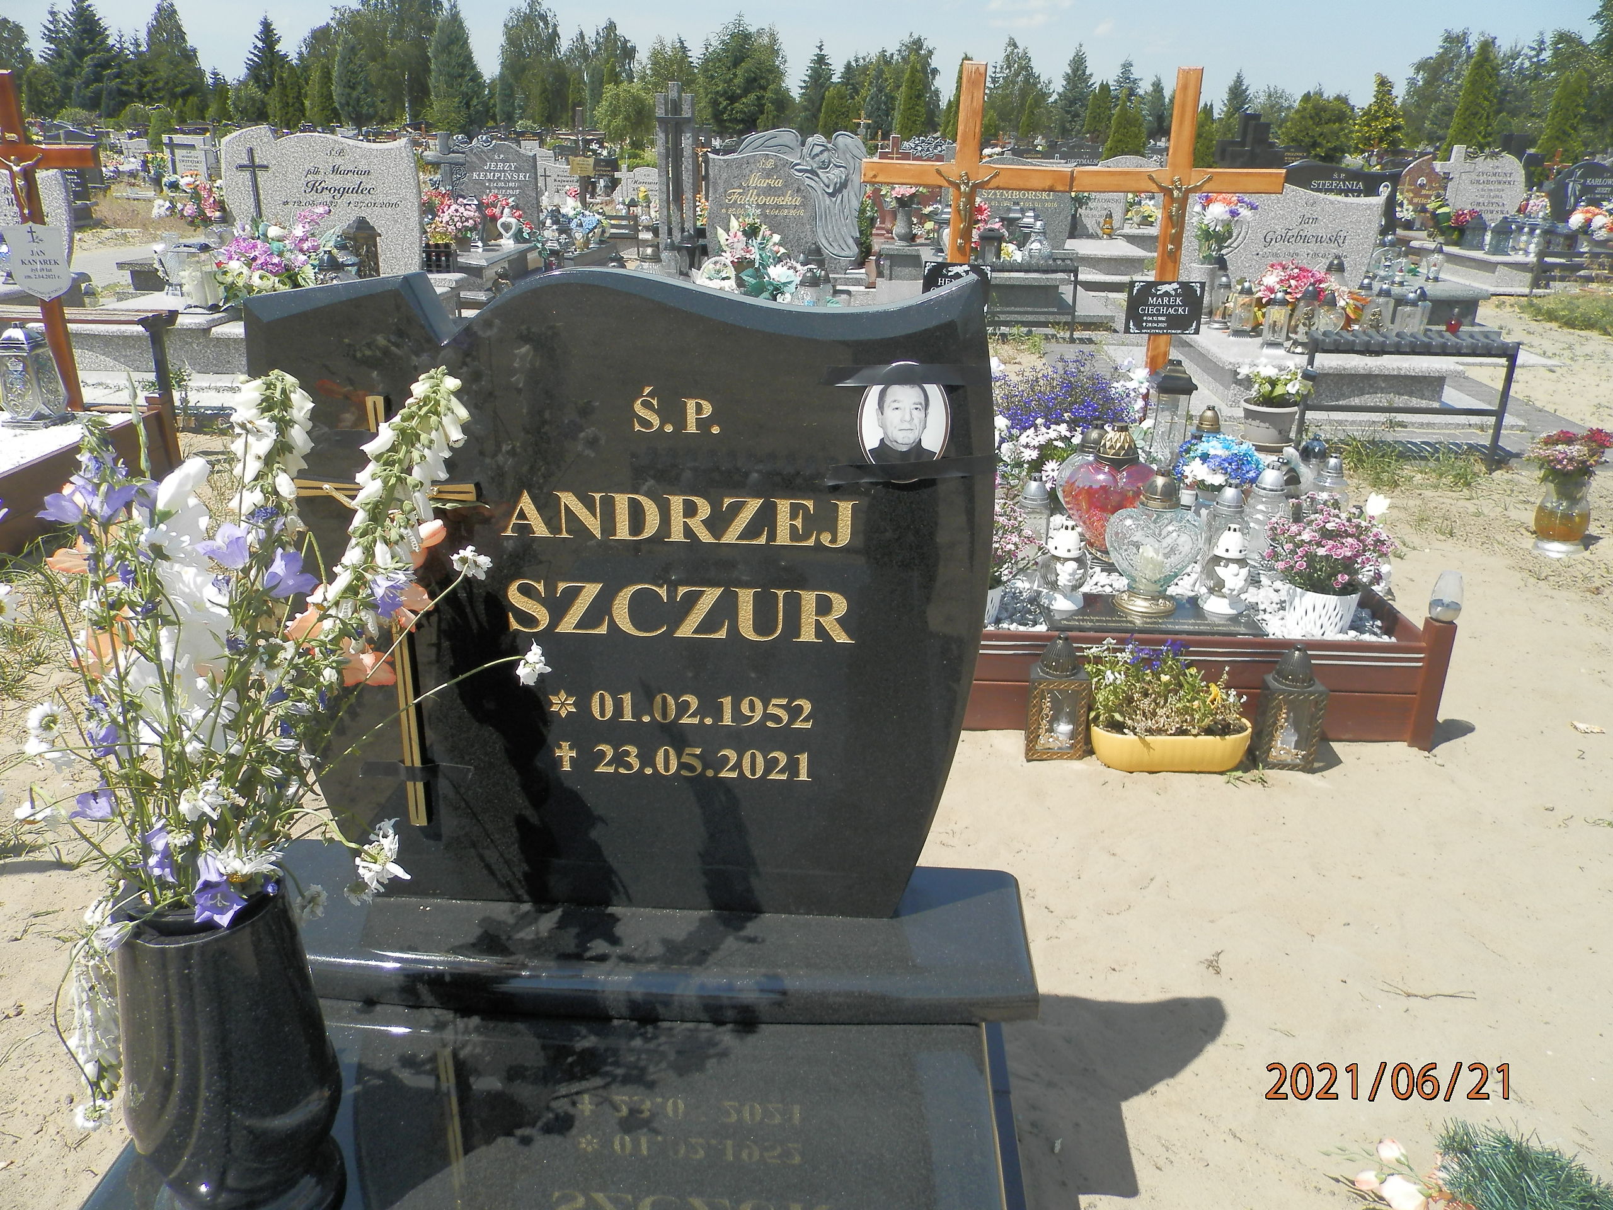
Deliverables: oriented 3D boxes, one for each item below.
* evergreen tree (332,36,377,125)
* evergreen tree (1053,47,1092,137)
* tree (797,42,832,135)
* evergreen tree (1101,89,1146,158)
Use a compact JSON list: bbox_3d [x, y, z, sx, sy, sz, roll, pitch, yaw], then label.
[{"bbox_3d":[-21.976,-25.070,56.821,2.210,4.836,2.210,2,23,4],"label":"evergreen tree"},{"bbox_3d":[16.547,-31.899,72.480,2.478,5.327,2.478,2,23,3],"label":"evergreen tree"},{"bbox_3d":[0.267,-18.020,42.335,1.258,4.383,1.258,2,22,2],"label":"tree"},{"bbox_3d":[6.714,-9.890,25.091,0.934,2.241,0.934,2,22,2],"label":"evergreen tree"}]

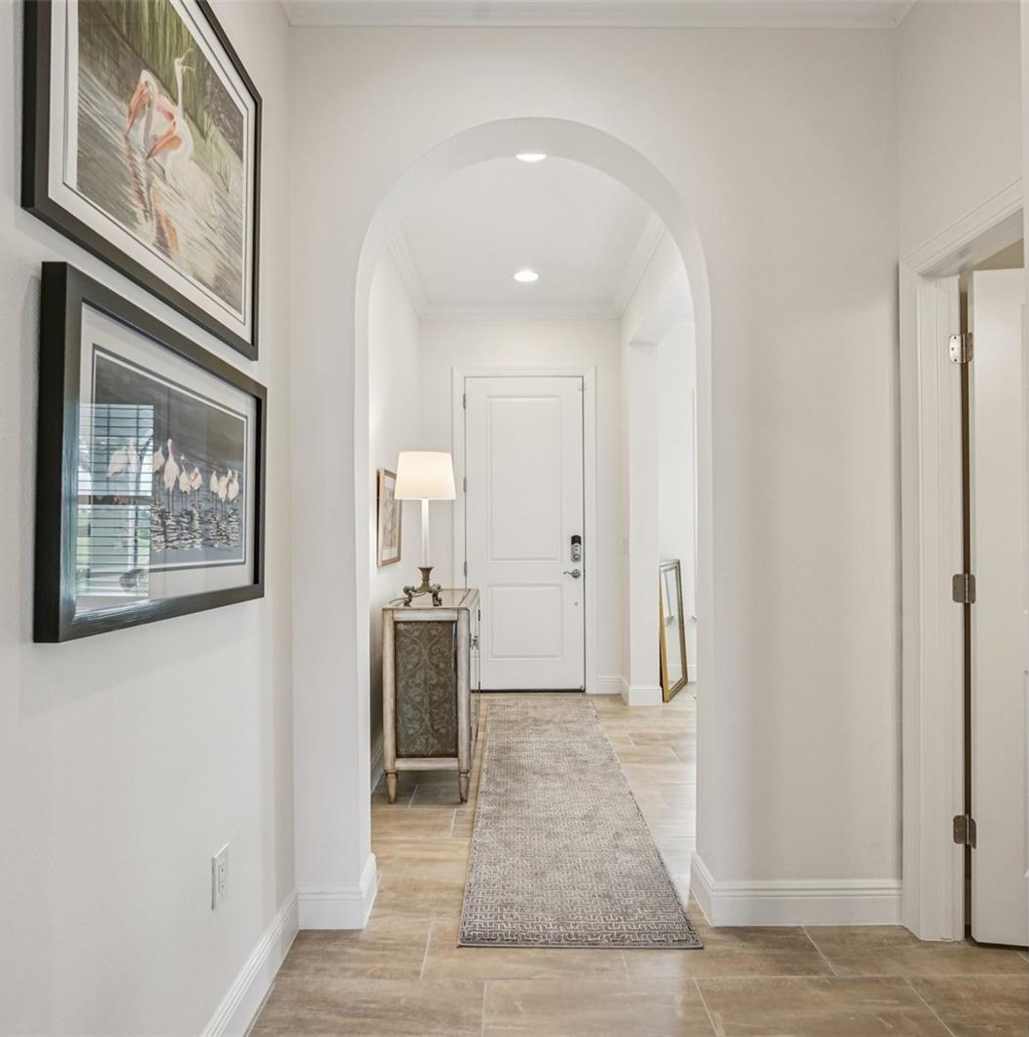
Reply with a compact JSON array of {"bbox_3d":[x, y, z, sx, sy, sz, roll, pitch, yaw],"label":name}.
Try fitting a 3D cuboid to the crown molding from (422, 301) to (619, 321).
[{"bbox_3d":[0.035,-1.605,5.350,1.560,0.115,0.095,0,0,0],"label":"crown molding"}]

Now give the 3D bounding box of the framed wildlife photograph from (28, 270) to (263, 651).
[{"bbox_3d":[-0.711,-0.088,1.493,0.038,0.583,0.872,0,-2,0],"label":"framed wildlife photograph"}]

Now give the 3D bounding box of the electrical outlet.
[{"bbox_3d":[-0.727,0.884,1.714,0.009,0.120,0.078,0,0,0],"label":"electrical outlet"}]

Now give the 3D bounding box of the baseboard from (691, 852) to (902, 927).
[{"bbox_3d":[0.975,1.280,2.415,0.632,0.154,0.230,0,0,0],"label":"baseboard"}]

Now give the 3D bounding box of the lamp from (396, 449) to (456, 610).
[{"bbox_3d":[-0.443,0.049,3.460,0.306,0.757,0.306,0,0,0],"label":"lamp"}]

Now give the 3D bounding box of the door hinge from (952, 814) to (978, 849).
[{"bbox_3d":[1.439,0.998,2.212,0.056,0.091,0.042,0,0,0],"label":"door hinge"}]

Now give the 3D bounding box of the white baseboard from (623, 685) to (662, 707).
[{"bbox_3d":[0.952,1.296,5.060,0.255,0.148,0.030,0,0,0],"label":"white baseboard"}]

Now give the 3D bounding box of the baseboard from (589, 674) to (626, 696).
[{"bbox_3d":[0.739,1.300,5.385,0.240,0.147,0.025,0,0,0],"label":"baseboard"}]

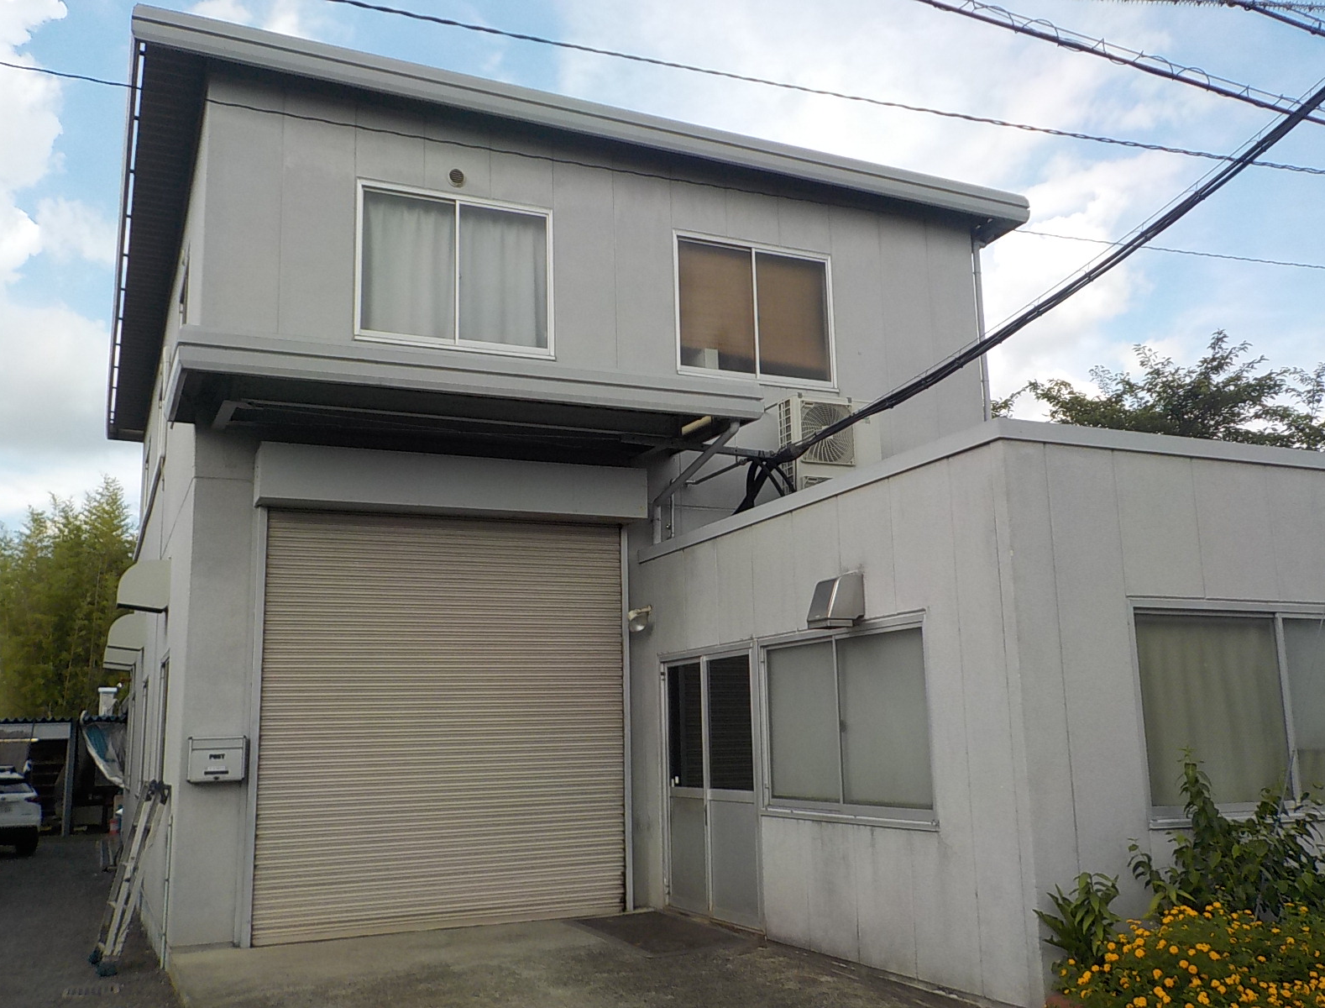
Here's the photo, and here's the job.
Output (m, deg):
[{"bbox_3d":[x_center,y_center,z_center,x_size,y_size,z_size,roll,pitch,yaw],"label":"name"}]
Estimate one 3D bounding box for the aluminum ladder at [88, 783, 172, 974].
[{"bbox_3d":[-4.010,2.792,8.816,0.180,1.380,0.520,17,-17,-20],"label":"aluminum ladder"}]

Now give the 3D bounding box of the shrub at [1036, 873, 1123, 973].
[{"bbox_3d":[1.982,2.006,5.530,0.340,0.480,0.340,3,-12,-24],"label":"shrub"}]

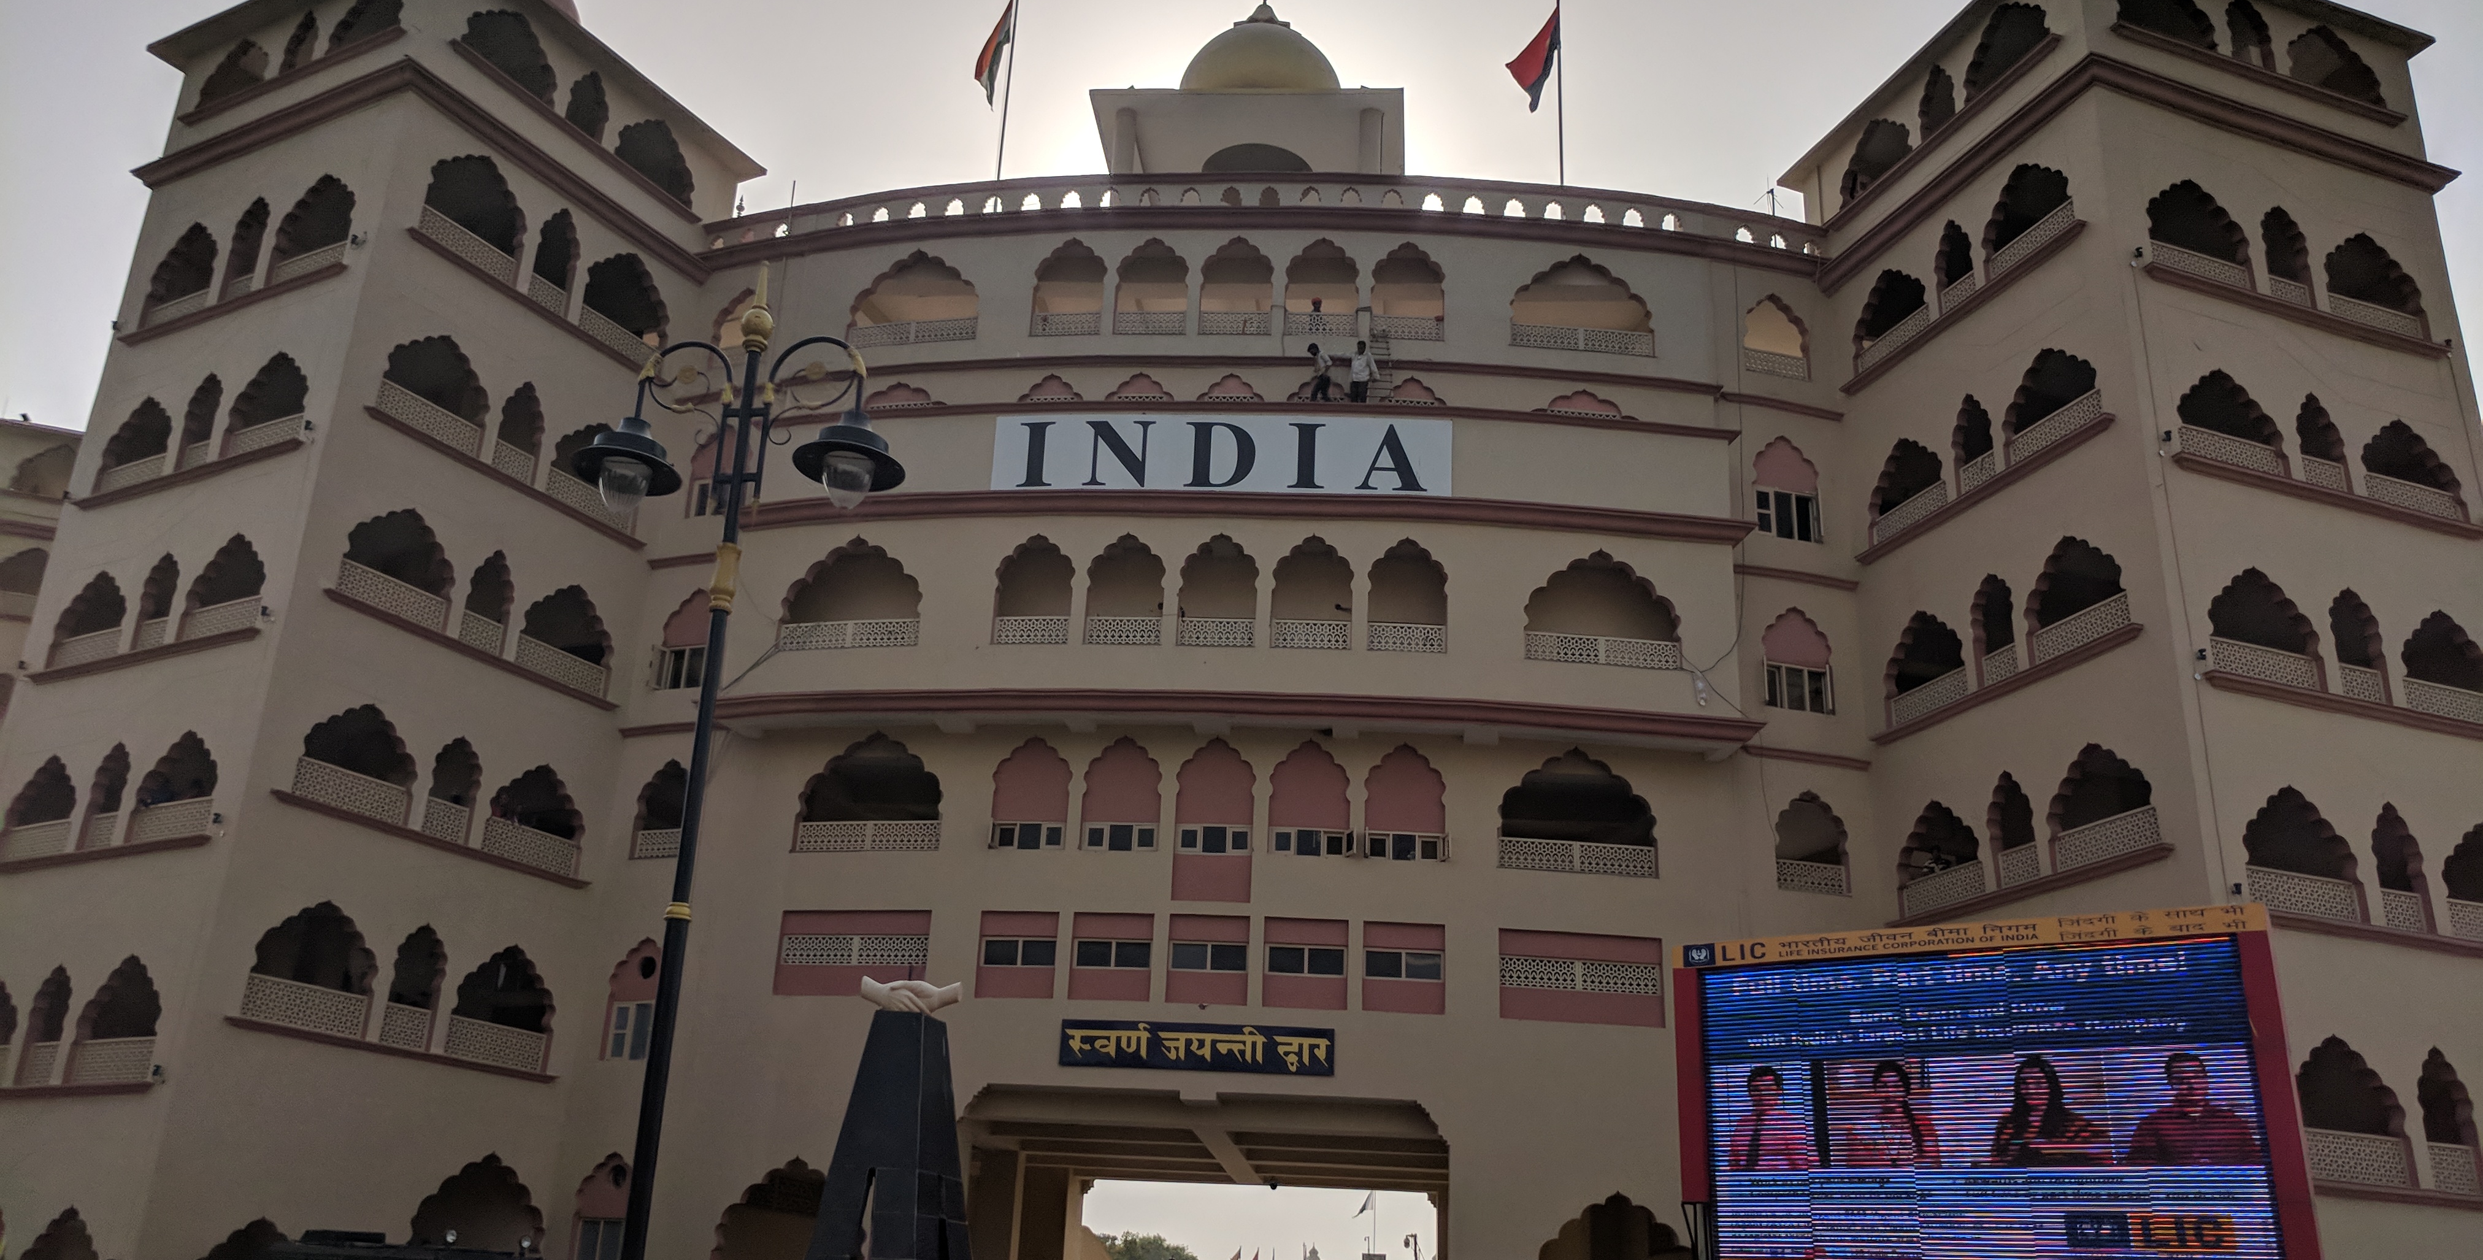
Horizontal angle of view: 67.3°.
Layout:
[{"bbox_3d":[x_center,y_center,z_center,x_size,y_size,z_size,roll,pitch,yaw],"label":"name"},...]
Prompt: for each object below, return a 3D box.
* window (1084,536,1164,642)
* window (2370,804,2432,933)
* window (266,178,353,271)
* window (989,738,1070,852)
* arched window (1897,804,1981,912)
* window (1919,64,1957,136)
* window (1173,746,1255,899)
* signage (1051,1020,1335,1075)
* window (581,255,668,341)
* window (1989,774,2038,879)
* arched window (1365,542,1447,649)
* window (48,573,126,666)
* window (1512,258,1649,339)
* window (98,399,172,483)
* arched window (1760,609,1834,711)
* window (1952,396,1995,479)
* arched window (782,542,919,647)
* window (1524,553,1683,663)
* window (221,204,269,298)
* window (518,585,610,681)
[{"bbox_3d":[-2.268,-0.752,37.137,1.565,2.380,0.350,0,-21,7],"label":"window"},{"bbox_3d":[17.702,3.607,28.756,0.854,1.824,0.300,10,-22,-19],"label":"window"},{"bbox_3d":[-18.273,-8.068,37.171,2.355,2.150,0.350,-9,-24,27],"label":"window"},{"bbox_3d":[-4.182,3.320,37.492,1.610,2.330,0.250,-1,-21,8],"label":"window"},{"bbox_3d":[12.417,3.969,32.852,0.300,1.852,2.172,10,-22,-18],"label":"arched window"},{"bbox_3d":[15.239,-11.476,40.619,0.300,1.600,1.040,9,-22,-17],"label":"window"},{"bbox_3d":[-0.520,3.783,36.953,1.560,3.290,0.250,1,-21,3],"label":"window"},{"bbox_3d":[-0.765,7.165,32.016,4.751,0.773,0.120,1,-21,4],"label":"signage"},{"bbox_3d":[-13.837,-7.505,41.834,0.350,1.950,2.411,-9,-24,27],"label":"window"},{"bbox_3d":[14.588,3.721,34.971,0.300,2.150,1.120,9,-22,-17],"label":"window"},{"bbox_3d":[3.001,-0.577,33.912,1.442,2.188,0.300,3,-21,0],"label":"arched window"},{"bbox_3d":[-22.142,-0.204,36.221,2.319,1.920,0.350,-9,-24,27],"label":"window"},{"bbox_3d":[7.537,-7.348,41.576,3.180,2.110,0.300,5,-21,-7],"label":"window"},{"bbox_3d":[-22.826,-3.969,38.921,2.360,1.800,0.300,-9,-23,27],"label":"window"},{"bbox_3d":[11.412,0.639,38.615,1.552,2.250,0.350,8,-21,-14],"label":"arched window"},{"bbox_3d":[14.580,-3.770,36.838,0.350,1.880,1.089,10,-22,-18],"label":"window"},{"bbox_3d":[-7.843,-0.707,38.120,3.100,2.400,0.300,-3,-21,13],"label":"arched window"},{"bbox_3d":[7.172,-0.402,37.296,3.150,2.420,0.300,5,-21,-7],"label":"window"},{"bbox_3d":[-20.786,-7.981,39.327,1.140,2.410,0.300,-9,-23,27],"label":"window"},{"bbox_3d":[-13.032,0.060,35.838,0.300,1.894,2.238,-9,-24,28],"label":"window"}]

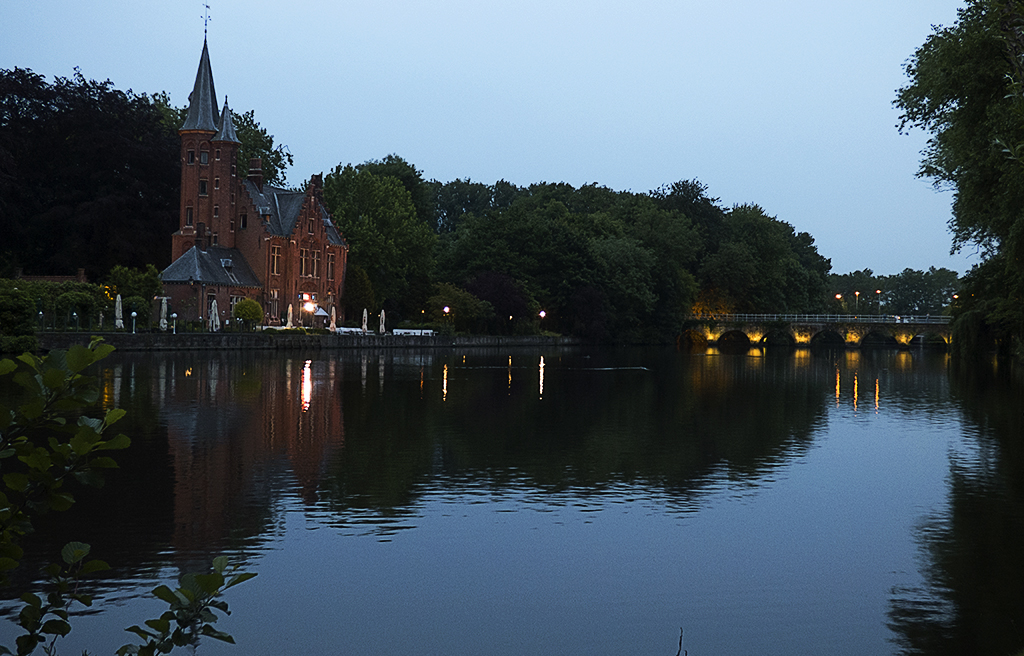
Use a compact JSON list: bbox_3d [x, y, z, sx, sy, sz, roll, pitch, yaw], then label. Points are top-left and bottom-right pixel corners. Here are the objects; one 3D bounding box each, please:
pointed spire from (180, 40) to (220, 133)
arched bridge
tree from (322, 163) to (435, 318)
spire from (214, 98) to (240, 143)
[{"bbox_3d":[-28.980,-22.600,107.500,3.600,8.700,3.600,1,0,38],"label":"pointed spire"},{"bbox_3d":[47.440,0.460,178.000,42.000,5.000,5.000,1,0,14],"label":"arched bridge"},{"bbox_3d":[-14.590,-9.080,127.000,12.600,18.400,12.000,1,0,0],"label":"tree"},{"bbox_3d":[-26.310,-19.150,106.500,2.550,4.100,2.550,1,0,38],"label":"spire"}]

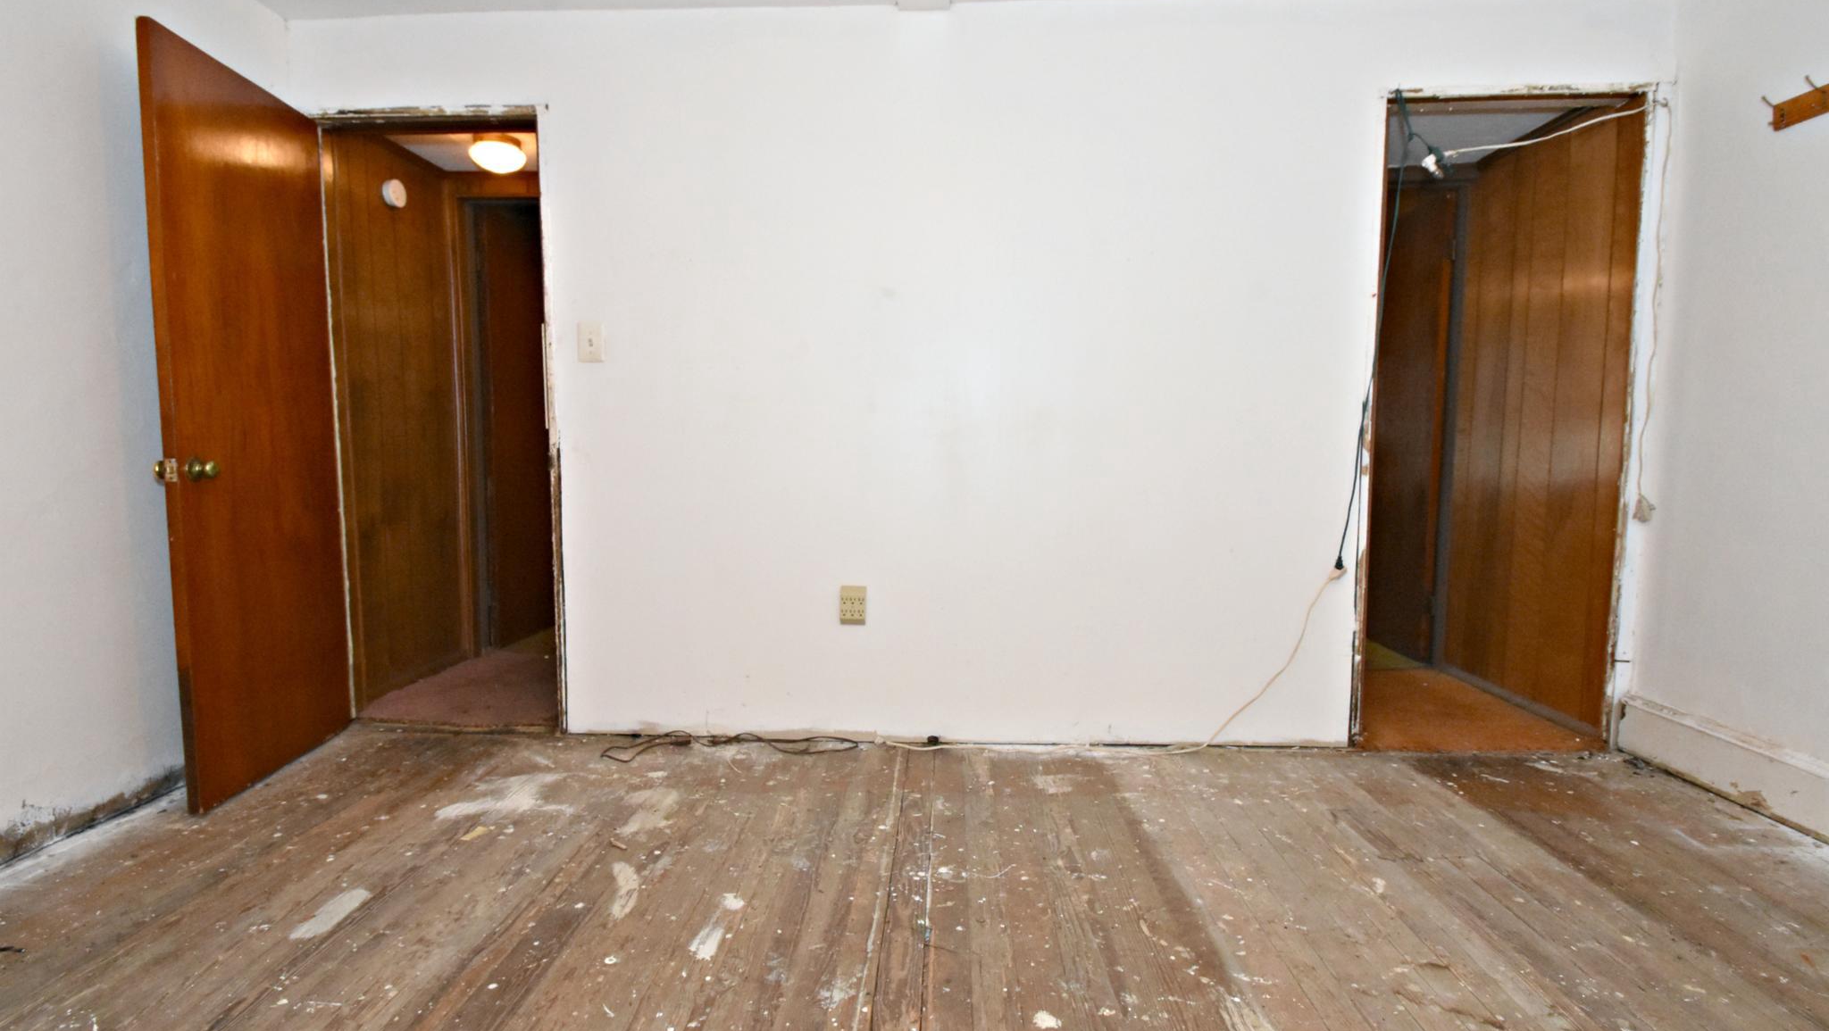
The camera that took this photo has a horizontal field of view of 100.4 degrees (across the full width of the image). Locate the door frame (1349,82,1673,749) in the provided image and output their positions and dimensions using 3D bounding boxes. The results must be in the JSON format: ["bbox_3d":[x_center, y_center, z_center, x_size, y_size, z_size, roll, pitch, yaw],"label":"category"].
[{"bbox_3d":[1.842,-0.270,2.460,0.770,2.070,0.120,0,4,3],"label":"door frame"}]

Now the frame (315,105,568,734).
[{"bbox_3d":[-1.591,-0.276,2.627,0.745,2.050,0.120,0,4,3],"label":"frame"}]

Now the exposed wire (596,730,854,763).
[{"bbox_3d":[-0.592,0.748,2.489,0.815,0.030,0.210,0,4,3],"label":"exposed wire"}]

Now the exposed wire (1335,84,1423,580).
[{"bbox_3d":[1.447,-0.565,2.372,0.185,1.470,0.050,0,4,3],"label":"exposed wire"}]

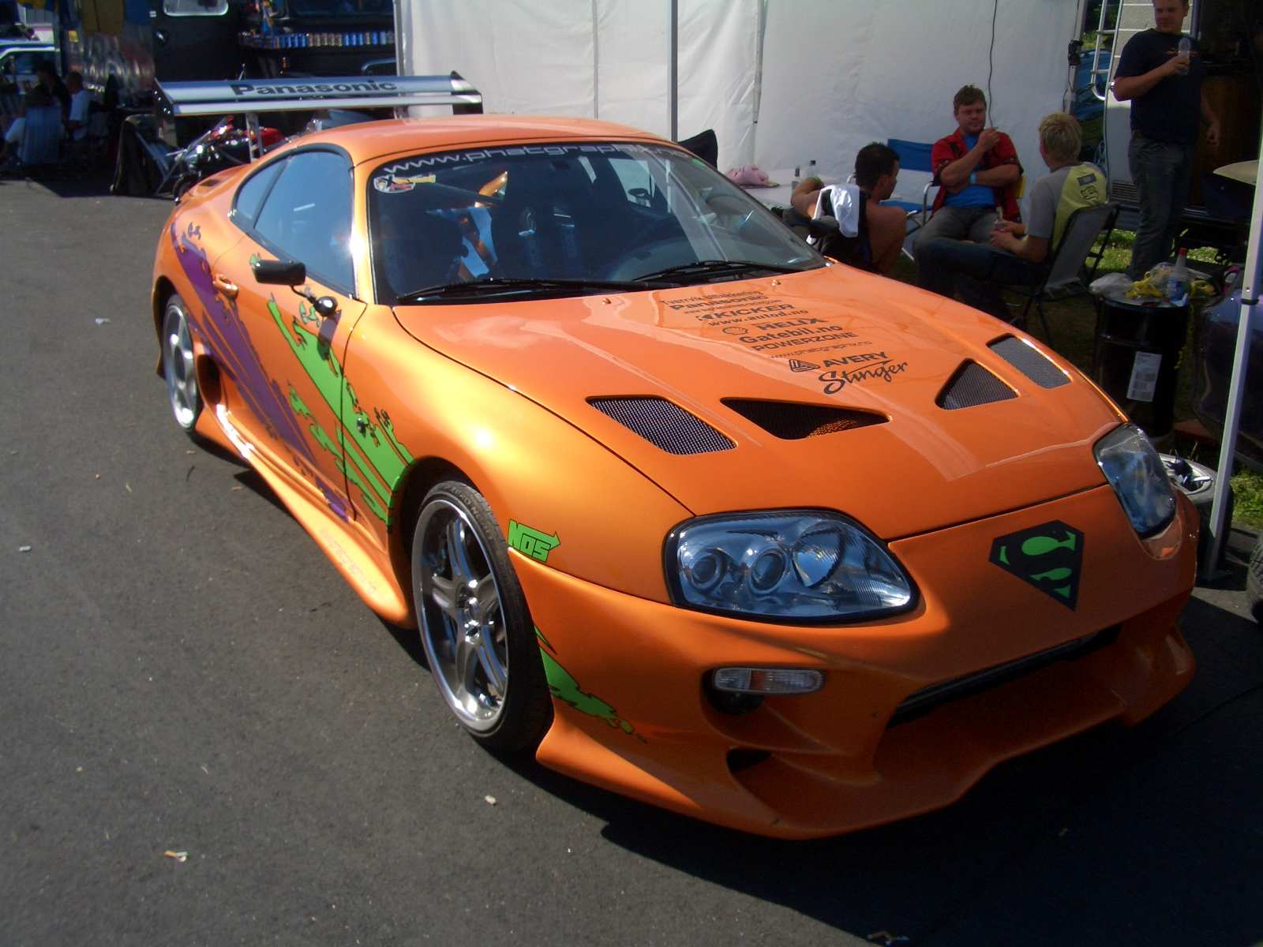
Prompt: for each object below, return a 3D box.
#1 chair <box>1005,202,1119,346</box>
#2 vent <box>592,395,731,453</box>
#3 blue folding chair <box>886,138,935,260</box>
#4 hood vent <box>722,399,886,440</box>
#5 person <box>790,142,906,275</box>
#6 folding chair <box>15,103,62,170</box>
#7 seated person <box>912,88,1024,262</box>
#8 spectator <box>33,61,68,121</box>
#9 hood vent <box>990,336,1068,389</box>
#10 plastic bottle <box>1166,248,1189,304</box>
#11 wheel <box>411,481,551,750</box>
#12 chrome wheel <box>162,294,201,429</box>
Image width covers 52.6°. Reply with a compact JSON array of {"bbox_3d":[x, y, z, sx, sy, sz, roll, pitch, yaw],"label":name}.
[{"bbox_3d":[1.836,-0.793,5.809,0.540,0.850,0.480,15,23,38],"label":"chair"},{"bbox_3d":[0.054,-0.095,2.588,0.185,0.035,0.295,-11,33,-31],"label":"vent"},{"bbox_3d":[1.466,-1.354,7.269,0.620,0.970,0.560,-15,23,-39],"label":"blue folding chair"},{"bbox_3d":[0.369,-0.129,2.704,0.297,0.040,0.204,-15,40,-28],"label":"hood vent"},{"bbox_3d":[0.885,-0.813,5.401,0.540,1.120,0.760,-9,20,-25],"label":"person"},{"bbox_3d":[-6.821,-3.868,14.700,0.560,0.850,0.600,-6,19,-17],"label":"folding chair"},{"bbox_3d":[1.781,-1.357,6.750,0.620,1.250,0.900,5,19,14],"label":"seated person"},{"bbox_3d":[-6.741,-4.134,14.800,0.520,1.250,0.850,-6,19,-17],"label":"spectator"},{"bbox_3d":[0.969,-0.273,3.131,0.130,0.035,0.323,3,30,-24],"label":"hood vent"},{"bbox_3d":[2.164,-0.778,5.050,0.076,0.235,0.076,0,19,0],"label":"plastic bottle"},{"bbox_3d":[-0.285,0.293,2.866,0.240,0.625,0.625,-11,21,-30],"label":"wheel"},{"bbox_3d":[-1.647,-0.420,4.938,0.210,0.585,0.585,-11,21,-31],"label":"chrome wheel"}]

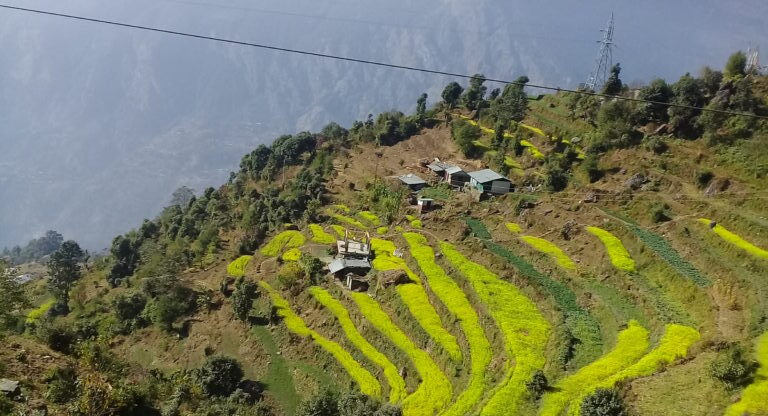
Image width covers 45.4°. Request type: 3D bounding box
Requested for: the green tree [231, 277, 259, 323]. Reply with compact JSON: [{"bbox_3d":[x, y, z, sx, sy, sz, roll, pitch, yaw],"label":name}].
[{"bbox_3d":[-19.780,12.970,130.000,3.970,6.740,3.850,4,12,-8],"label":"green tree"}]

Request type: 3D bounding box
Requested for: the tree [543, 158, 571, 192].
[{"bbox_3d":[31.790,-5.950,168.000,4.760,6.260,4.620,7,12,10],"label":"tree"}]

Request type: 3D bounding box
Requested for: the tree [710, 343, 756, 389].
[{"bbox_3d":[34.300,15.460,90.000,4.510,4.530,4.380,10,12,22],"label":"tree"}]

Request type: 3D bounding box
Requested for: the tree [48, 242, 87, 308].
[{"bbox_3d":[-51.240,10.890,148.000,6.460,11.640,6.260,1,12,-19],"label":"tree"}]

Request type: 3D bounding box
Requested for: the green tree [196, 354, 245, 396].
[{"bbox_3d":[-18.360,18.810,103.000,5.390,4.620,5.230,3,12,-10],"label":"green tree"}]

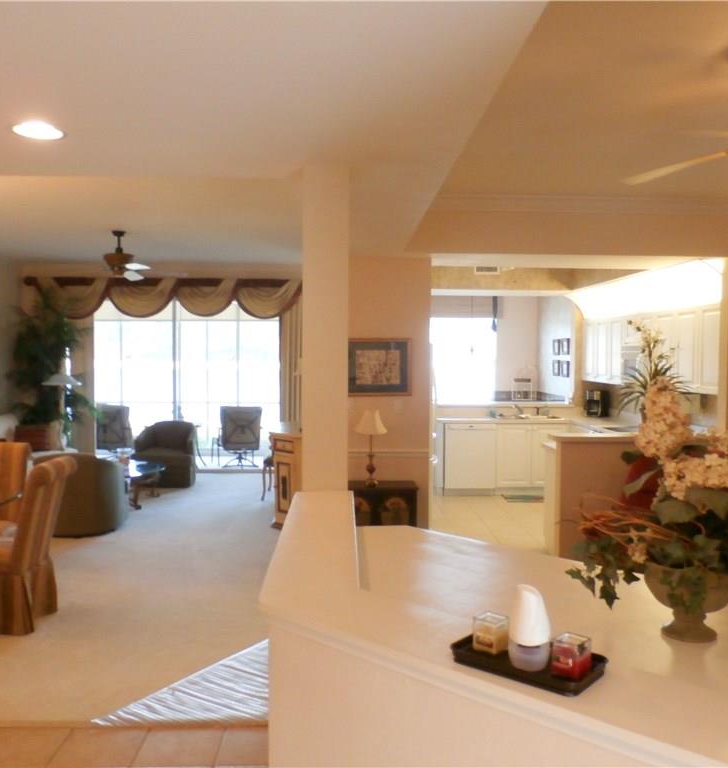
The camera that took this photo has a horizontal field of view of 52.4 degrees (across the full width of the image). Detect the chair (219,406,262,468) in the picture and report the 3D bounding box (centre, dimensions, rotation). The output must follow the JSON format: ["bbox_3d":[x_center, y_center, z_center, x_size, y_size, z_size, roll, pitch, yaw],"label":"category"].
[{"bbox_3d":[-1.870,0.792,11.242,0.640,0.950,0.720,0,2,-6],"label":"chair"}]

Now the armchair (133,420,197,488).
[{"bbox_3d":[-2.534,0.874,9.536,0.780,0.770,0.800,0,2,-3],"label":"armchair"}]

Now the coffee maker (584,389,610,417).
[{"bbox_3d":[2.820,0.251,8.948,0.210,0.330,0.250,2,3,43],"label":"coffee maker"}]

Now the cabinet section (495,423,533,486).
[{"bbox_3d":[1.764,0.825,8.990,0.420,0.730,0.590,0,2,-1],"label":"cabinet section"}]

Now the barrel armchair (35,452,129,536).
[{"bbox_3d":[-2.675,0.970,7.028,0.860,0.750,0.820,0,2,0],"label":"barrel armchair"}]

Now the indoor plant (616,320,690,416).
[{"bbox_3d":[2.130,-0.074,5.500,0.540,0.850,0.500,0,2,0],"label":"indoor plant"}]

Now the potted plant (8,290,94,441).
[{"bbox_3d":[-4.000,-0.010,9.458,1.050,2.400,1.000,0,2,0],"label":"potted plant"}]

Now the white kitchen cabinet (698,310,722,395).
[{"bbox_3d":[3.120,-0.311,6.323,0.320,0.770,0.420,0,2,-3],"label":"white kitchen cabinet"}]

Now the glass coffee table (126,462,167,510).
[{"bbox_3d":[-2.756,1.093,8.243,1.100,0.420,1.150,0,2,0],"label":"glass coffee table"}]

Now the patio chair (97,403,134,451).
[{"bbox_3d":[-4.034,0.761,11.584,0.660,0.960,0.720,1,2,12],"label":"patio chair"}]

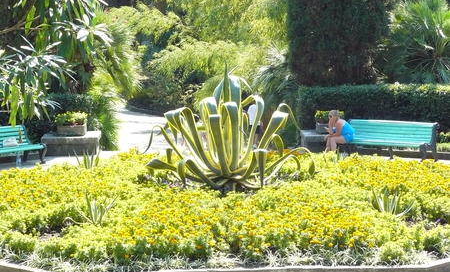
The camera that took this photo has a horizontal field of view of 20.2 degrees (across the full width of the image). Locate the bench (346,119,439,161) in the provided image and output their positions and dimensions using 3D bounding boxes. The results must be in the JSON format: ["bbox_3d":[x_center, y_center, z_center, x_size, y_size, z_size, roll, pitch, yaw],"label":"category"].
[{"bbox_3d":[3.838,0.123,29.239,2.200,0.870,0.700,4,6,36],"label":"bench"}]

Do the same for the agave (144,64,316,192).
[{"bbox_3d":[0.091,-0.213,20.766,2.720,1.950,2.550,0,5,0],"label":"agave"}]

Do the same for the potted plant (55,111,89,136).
[{"bbox_3d":[-3.758,-0.308,30.892,0.800,0.570,0.650,0,5,-4],"label":"potted plant"}]

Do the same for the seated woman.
[{"bbox_3d":[2.700,-0.037,29.618,0.660,1.120,0.450,-2,6,-22],"label":"seated woman"}]

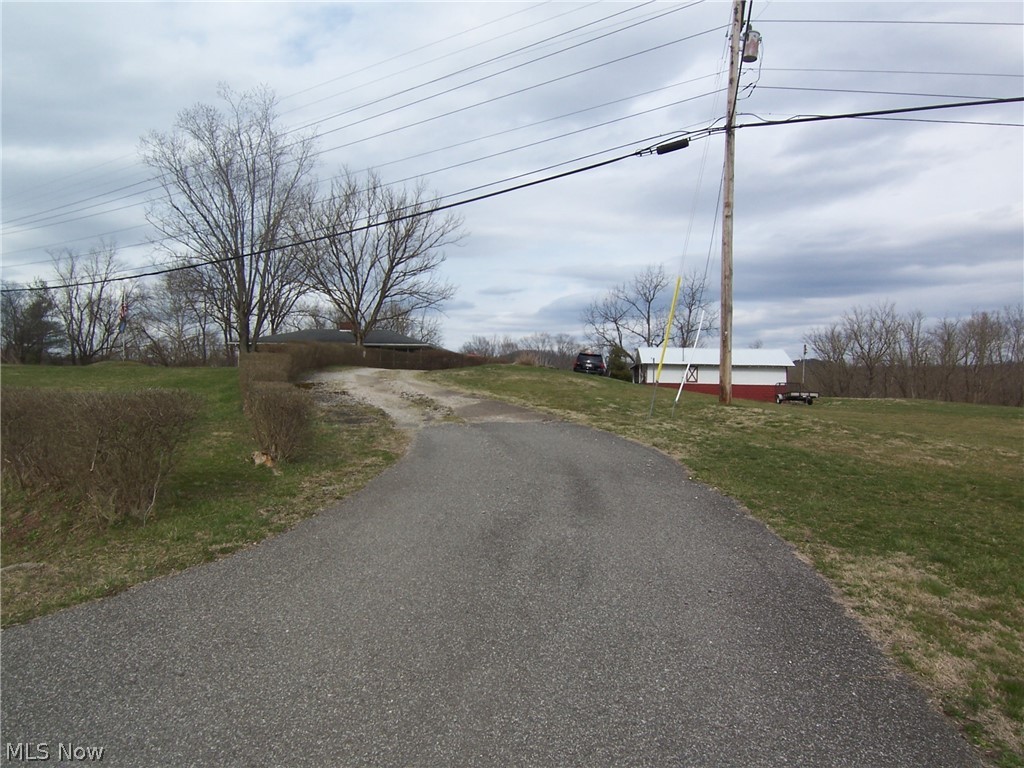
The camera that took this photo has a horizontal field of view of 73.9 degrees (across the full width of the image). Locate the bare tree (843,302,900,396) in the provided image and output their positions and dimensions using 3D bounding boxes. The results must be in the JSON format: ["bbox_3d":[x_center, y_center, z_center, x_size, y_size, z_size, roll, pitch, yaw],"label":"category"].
[{"bbox_3d":[43.326,-4.098,82.000,6.990,11.449,6.500,1,1,0],"label":"bare tree"}]

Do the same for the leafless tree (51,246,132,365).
[{"bbox_3d":[-36.016,-6.862,58.000,6.990,10.400,6.500,1,1,0],"label":"leafless tree"}]

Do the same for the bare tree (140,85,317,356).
[{"bbox_3d":[-17.500,-9.846,42.000,10.864,17.284,9.500,1,1,0],"label":"bare tree"}]

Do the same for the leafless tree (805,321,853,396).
[{"bbox_3d":[38.144,-3.013,82.000,5.785,9.280,5.500,1,1,0],"label":"leafless tree"}]

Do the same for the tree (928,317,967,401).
[{"bbox_3d":[52.606,-3.013,82.000,4.821,10.244,5.000,1,1,0],"label":"tree"}]

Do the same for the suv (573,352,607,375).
[{"bbox_3d":[5.573,-1.235,48.000,2.000,1.780,4.950,4,1,0],"label":"suv"}]

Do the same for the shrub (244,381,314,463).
[{"bbox_3d":[-3.075,0.496,9.000,0.898,1.085,0.950,1,1,0],"label":"shrub"}]

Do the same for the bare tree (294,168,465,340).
[{"bbox_3d":[-8.044,-7.020,41.000,10.123,11.931,9.000,1,1,0],"label":"bare tree"}]

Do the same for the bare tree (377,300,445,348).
[{"bbox_3d":[-10.442,-5.196,70.000,6.996,6.790,6.000,1,1,0],"label":"bare tree"}]

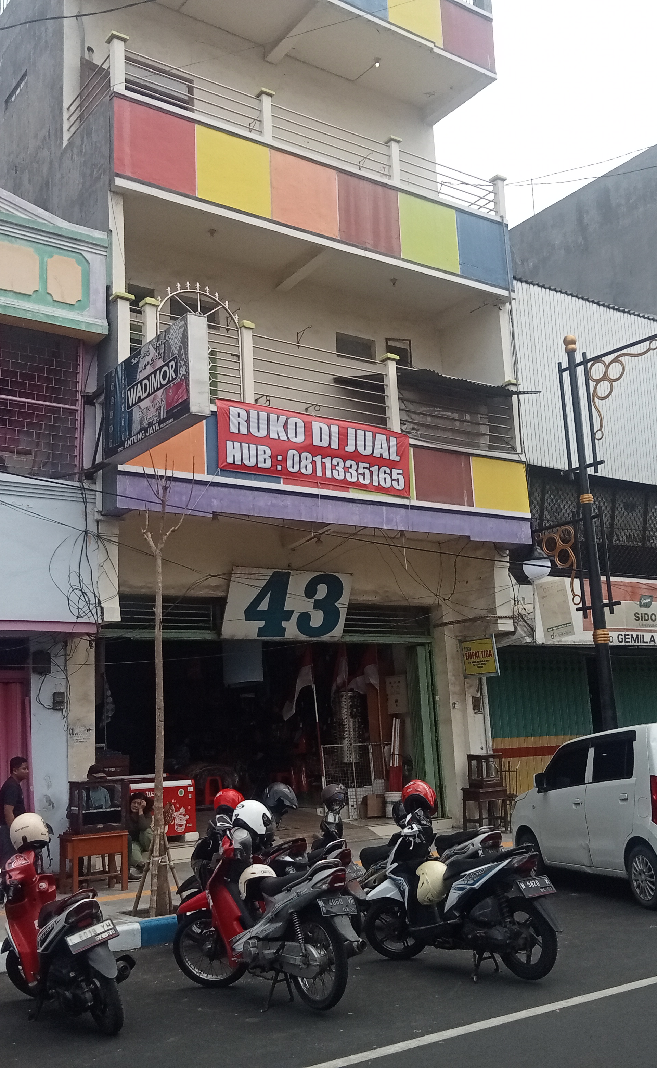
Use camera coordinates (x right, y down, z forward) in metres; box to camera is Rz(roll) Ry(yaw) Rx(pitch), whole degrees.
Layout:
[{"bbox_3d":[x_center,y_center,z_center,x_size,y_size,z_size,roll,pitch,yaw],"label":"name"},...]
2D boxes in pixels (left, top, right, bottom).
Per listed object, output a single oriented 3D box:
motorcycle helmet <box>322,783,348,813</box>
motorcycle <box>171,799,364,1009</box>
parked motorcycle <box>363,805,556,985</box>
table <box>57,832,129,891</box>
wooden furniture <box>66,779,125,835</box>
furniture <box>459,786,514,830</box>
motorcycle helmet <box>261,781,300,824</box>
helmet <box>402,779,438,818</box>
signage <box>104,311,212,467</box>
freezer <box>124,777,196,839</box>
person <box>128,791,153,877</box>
[{"bbox_3d":[0.053,2.284,10.000,0.240,0.250,0.270,6,-3,-38],"label":"motorcycle helmet"},{"bbox_3d":[-0.393,2.334,7.258,0.700,1.150,1.900,5,-14,-34],"label":"motorcycle"},{"bbox_3d":[0.879,2.452,7.952,0.680,1.100,1.850,6,-15,-40],"label":"parked motorcycle"},{"bbox_3d":[-2.690,3.777,13.193,0.670,0.629,0.371,5,-14,-36],"label":"table"},{"bbox_3d":[-2.688,3.200,13.456,0.591,0.604,0.286,5,-14,-36],"label":"wooden furniture"},{"bbox_3d":[2.423,4.347,18.064,0.620,0.700,0.440,6,-14,-38],"label":"furniture"},{"bbox_3d":[-0.365,2.063,8.900,0.310,0.260,0.250,11,-4,27],"label":"motorcycle helmet"},{"bbox_3d":[0.677,1.973,8.600,0.250,0.260,0.290,2,2,-25],"label":"helmet"},{"bbox_3d":[-1.861,-1.494,12.271,0.212,1.034,2.023,5,-14,-34],"label":"signage"},{"bbox_3d":[-2.544,3.995,16.639,1.080,0.890,0.620,6,-15,-40],"label":"freezer"},{"bbox_3d":[-2.327,3.743,14.300,0.500,1.050,0.650,0,-12,-14],"label":"person"}]

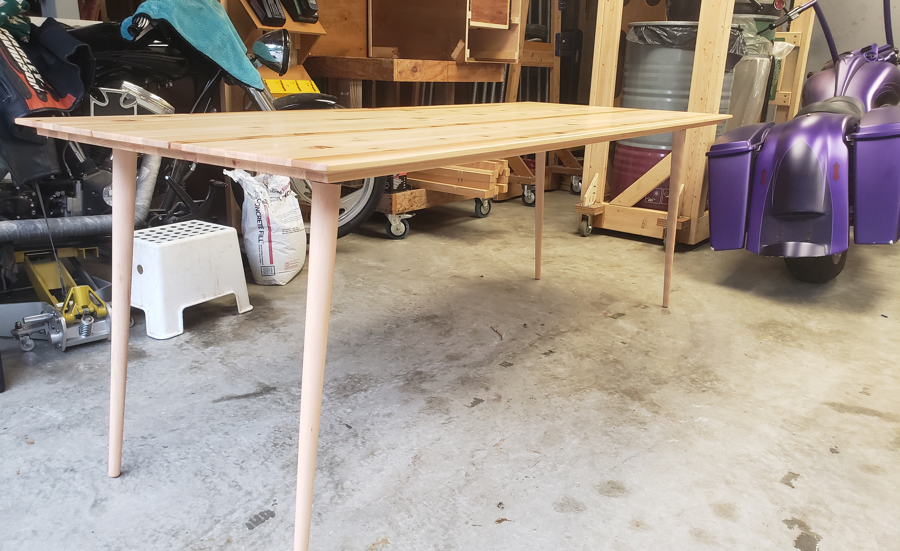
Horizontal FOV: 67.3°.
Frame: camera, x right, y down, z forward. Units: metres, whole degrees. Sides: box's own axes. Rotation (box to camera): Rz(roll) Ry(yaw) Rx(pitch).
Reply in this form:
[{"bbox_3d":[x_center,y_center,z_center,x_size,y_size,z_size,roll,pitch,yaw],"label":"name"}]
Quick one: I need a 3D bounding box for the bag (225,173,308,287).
[{"bbox_3d":[-0.751,-0.208,2.786,0.284,0.451,0.206,-3,17,-15],"label":"bag"}]

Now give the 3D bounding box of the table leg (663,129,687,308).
[{"bbox_3d":[0.830,-0.205,2.515,0.049,0.712,0.049,13,27,33],"label":"table leg"}]

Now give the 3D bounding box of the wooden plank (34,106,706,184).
[{"bbox_3d":[0.088,-0.417,1.850,0.832,0.029,1.998,13,20,33],"label":"wooden plank"}]

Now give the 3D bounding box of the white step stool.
[{"bbox_3d":[-0.933,-0.005,2.345,0.248,0.302,0.408,12,20,31],"label":"white step stool"}]

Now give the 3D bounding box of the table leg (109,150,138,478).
[{"bbox_3d":[-0.676,0.081,1.395,0.049,0.718,0.049,13,13,33],"label":"table leg"}]

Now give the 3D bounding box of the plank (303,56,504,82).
[{"bbox_3d":[-0.235,-1.154,3.826,0.647,0.107,1.020,13,20,33],"label":"plank"}]

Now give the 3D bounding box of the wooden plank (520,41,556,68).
[{"bbox_3d":[0.584,-1.496,4.584,0.039,0.142,0.460,13,20,33],"label":"wooden plank"}]

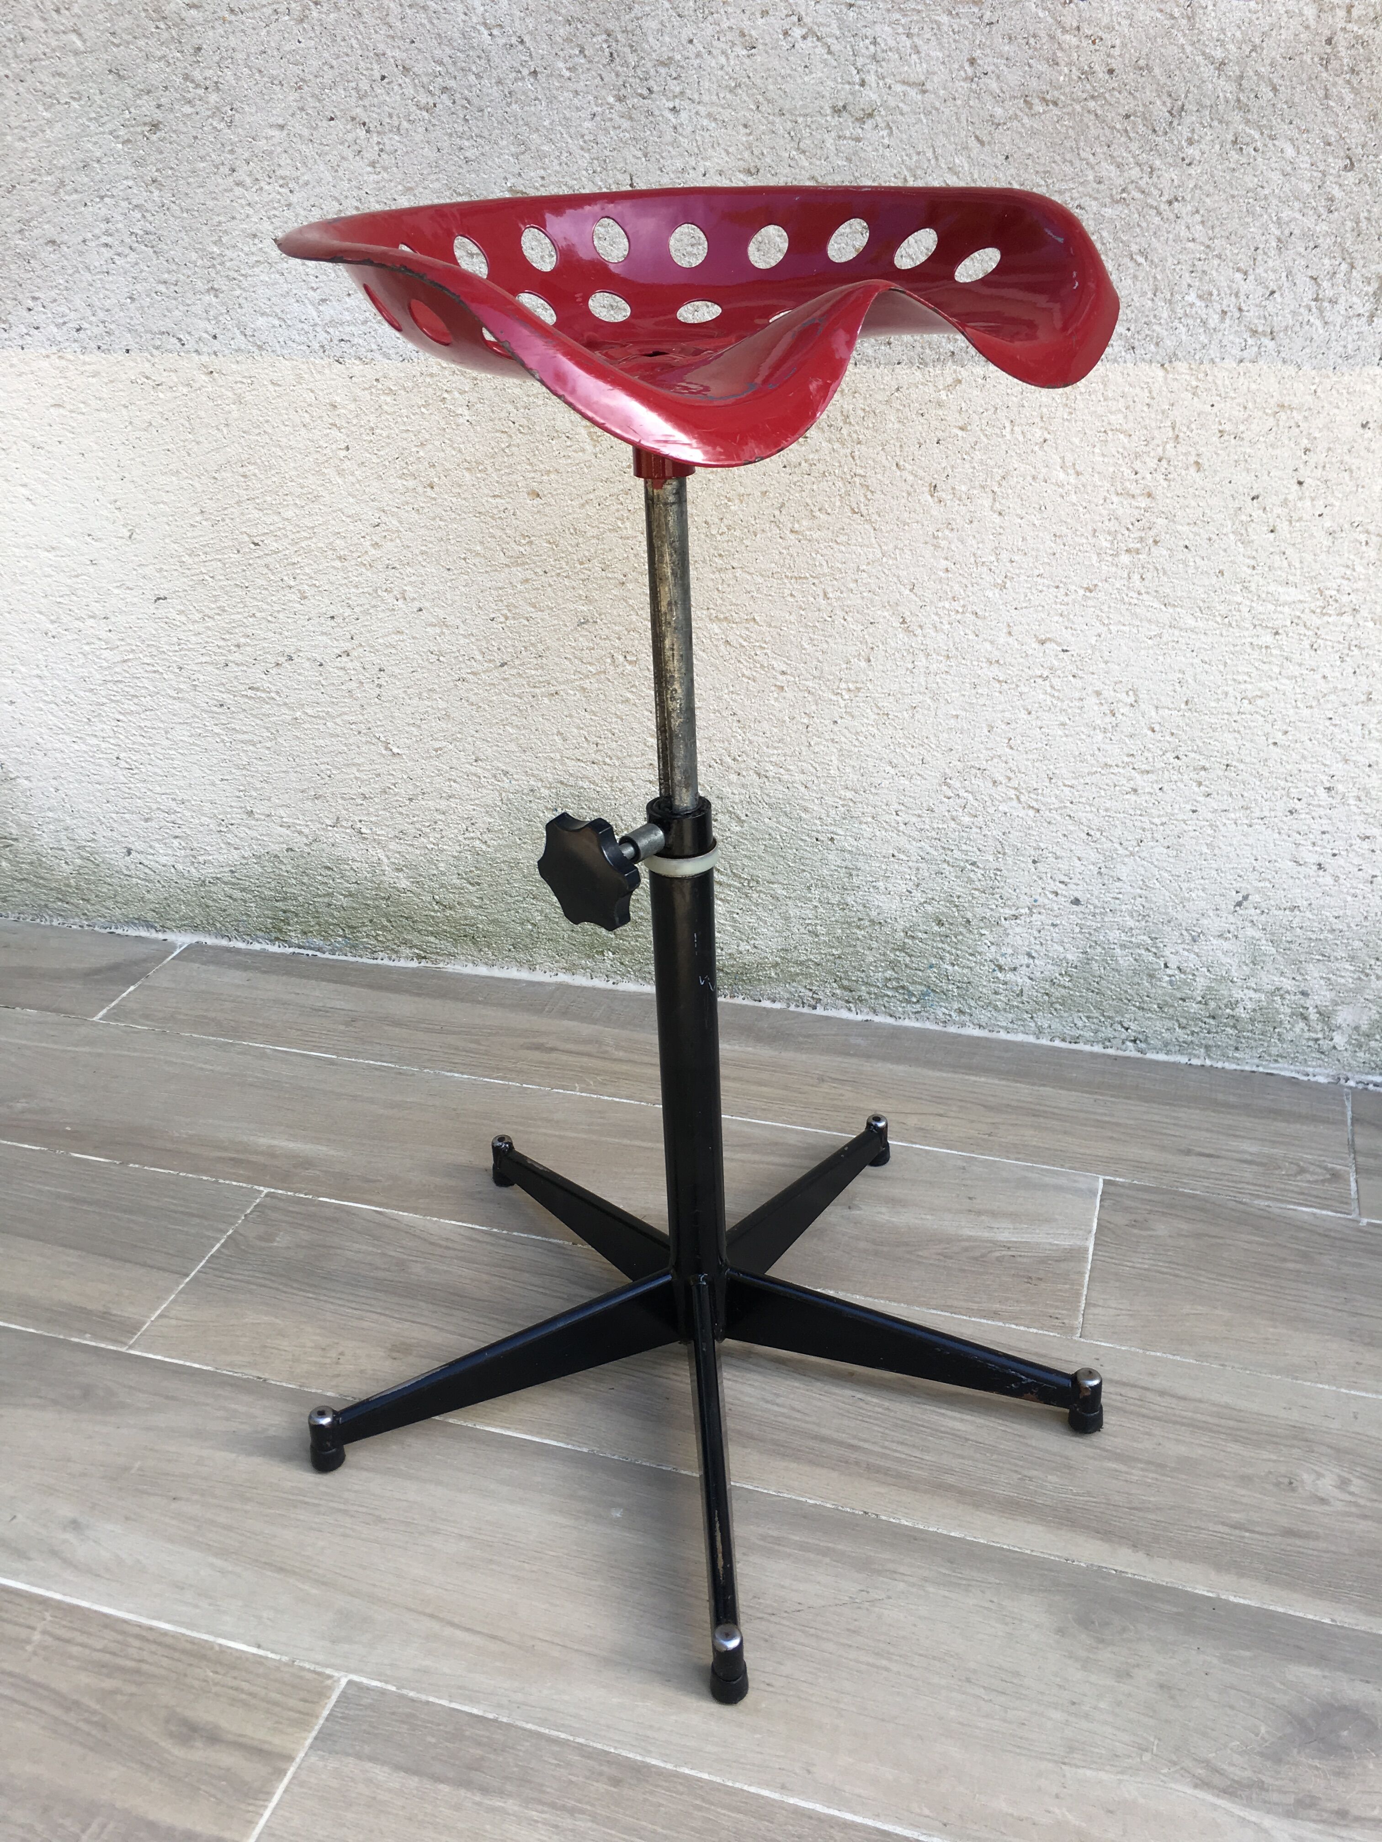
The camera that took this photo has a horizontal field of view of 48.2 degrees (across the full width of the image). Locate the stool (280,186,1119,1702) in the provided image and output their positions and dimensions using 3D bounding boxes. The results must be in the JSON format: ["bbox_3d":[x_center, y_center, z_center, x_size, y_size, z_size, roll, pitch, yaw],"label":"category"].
[{"bbox_3d":[-0.005,-0.030,0.967,0.547,0.771,0.535,-26,36,-38],"label":"stool"}]

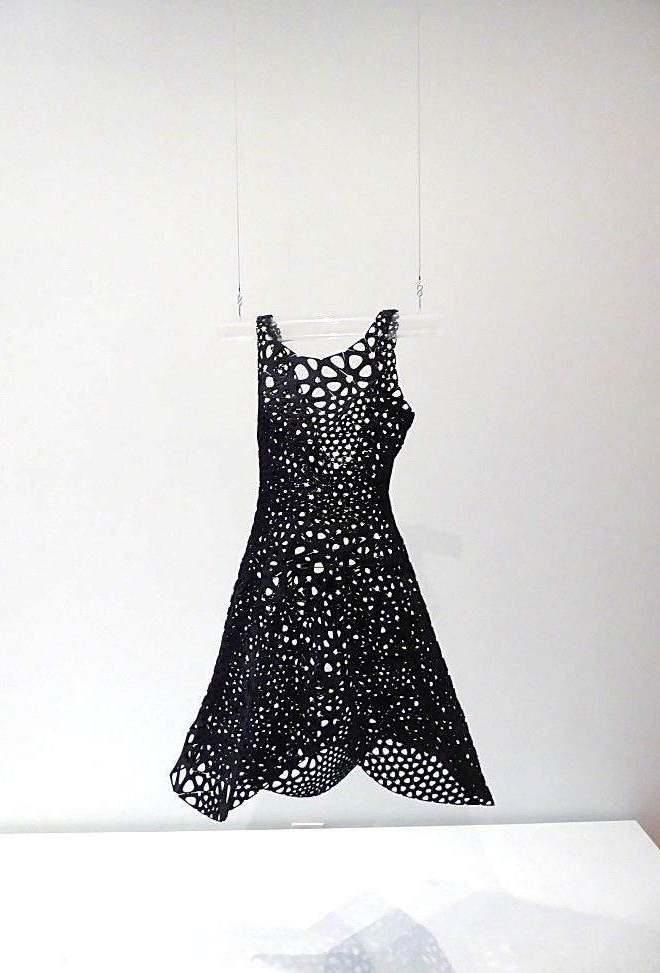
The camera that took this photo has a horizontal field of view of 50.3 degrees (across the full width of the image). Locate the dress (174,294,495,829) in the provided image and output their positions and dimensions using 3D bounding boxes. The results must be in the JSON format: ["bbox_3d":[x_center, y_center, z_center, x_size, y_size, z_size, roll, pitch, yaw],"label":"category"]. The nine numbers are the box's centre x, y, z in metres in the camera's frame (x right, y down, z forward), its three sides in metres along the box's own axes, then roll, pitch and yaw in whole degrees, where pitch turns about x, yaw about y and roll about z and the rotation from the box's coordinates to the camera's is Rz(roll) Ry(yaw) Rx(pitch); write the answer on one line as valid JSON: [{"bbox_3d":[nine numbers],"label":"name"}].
[{"bbox_3d":[-0.001,0.155,1.399,0.637,0.998,0.320,0,4,12],"label":"dress"}]

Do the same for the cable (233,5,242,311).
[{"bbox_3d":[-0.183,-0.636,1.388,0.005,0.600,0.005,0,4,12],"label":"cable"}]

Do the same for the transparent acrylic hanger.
[{"bbox_3d":[-0.010,-0.307,1.372,0.439,0.034,0.032,0,4,12],"label":"transparent acrylic hanger"}]

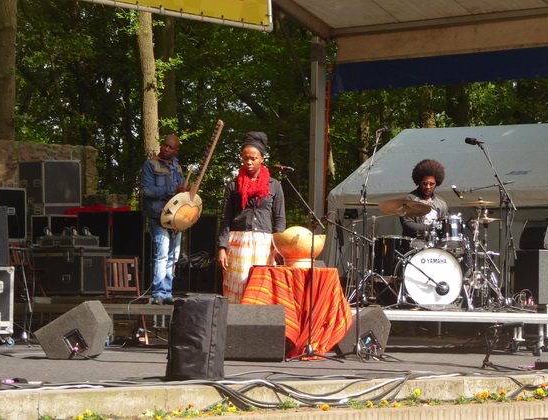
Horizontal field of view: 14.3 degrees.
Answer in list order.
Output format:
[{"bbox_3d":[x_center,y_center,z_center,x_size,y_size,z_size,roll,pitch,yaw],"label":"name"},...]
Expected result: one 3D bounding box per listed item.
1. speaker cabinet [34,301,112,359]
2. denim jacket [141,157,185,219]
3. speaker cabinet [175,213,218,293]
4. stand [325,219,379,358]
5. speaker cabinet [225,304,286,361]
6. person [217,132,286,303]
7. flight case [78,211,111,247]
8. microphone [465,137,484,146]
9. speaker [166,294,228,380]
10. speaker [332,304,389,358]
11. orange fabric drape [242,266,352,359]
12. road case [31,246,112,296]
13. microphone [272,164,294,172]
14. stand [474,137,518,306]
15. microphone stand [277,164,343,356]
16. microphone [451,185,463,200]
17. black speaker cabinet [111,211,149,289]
[{"bbox_3d":[-1.610,0.950,17.450,0.510,0.450,0.600,0,0,5],"label":"speaker cabinet"},{"bbox_3d":[-1.103,-0.221,21.500,0.430,0.620,0.330,1,0,-30],"label":"denim jacket"},{"bbox_3d":[-0.876,0.492,25.000,0.460,0.900,0.480,1,0,0],"label":"speaker cabinet"},{"bbox_3d":[0.633,0.621,17.400,0.460,1.160,0.480,0,0,0],"label":"stand"},{"bbox_3d":[-0.217,1.006,17.900,0.630,0.460,0.530,1,0,0],"label":"speaker cabinet"},{"bbox_3d":[-0.185,0.268,18.000,0.550,1.820,0.360,0,0,6],"label":"person"},{"bbox_3d":[-2.063,0.471,25.100,0.400,0.880,0.480,1,0,-2],"label":"flight case"},{"bbox_3d":[1.836,-0.627,20.000,0.170,0.050,0.050,9,-1,-6],"label":"microphone"},{"bbox_3d":[-0.527,0.882,15.050,0.380,0.580,0.380,0,0,12],"label":"speaker"},{"bbox_3d":[0.757,1.038,18.900,0.520,0.455,0.620,1,0,-5],"label":"speaker"},{"bbox_3d":[0.191,0.833,17.750,0.890,0.740,0.620,0,0,0],"label":"orange fabric drape"},{"bbox_3d":[-2.281,0.681,24.600,0.660,0.540,0.600,0,0,33],"label":"road case"},{"bbox_3d":[0.075,-0.328,17.250,0.185,0.050,0.050,12,3,18],"label":"microphone"},{"bbox_3d":[2.083,0.142,20.000,0.500,1.520,0.480,0,0,0],"label":"stand"},{"bbox_3d":[0.295,0.441,17.200,0.530,1.530,0.500,0,0,6],"label":"microphone stand"},{"bbox_3d":[1.822,-0.175,21.800,0.055,0.168,0.055,-38,-18,0],"label":"microphone"},{"bbox_3d":[-1.654,0.469,25.000,0.410,0.900,0.500,1,0,-2],"label":"black speaker cabinet"}]

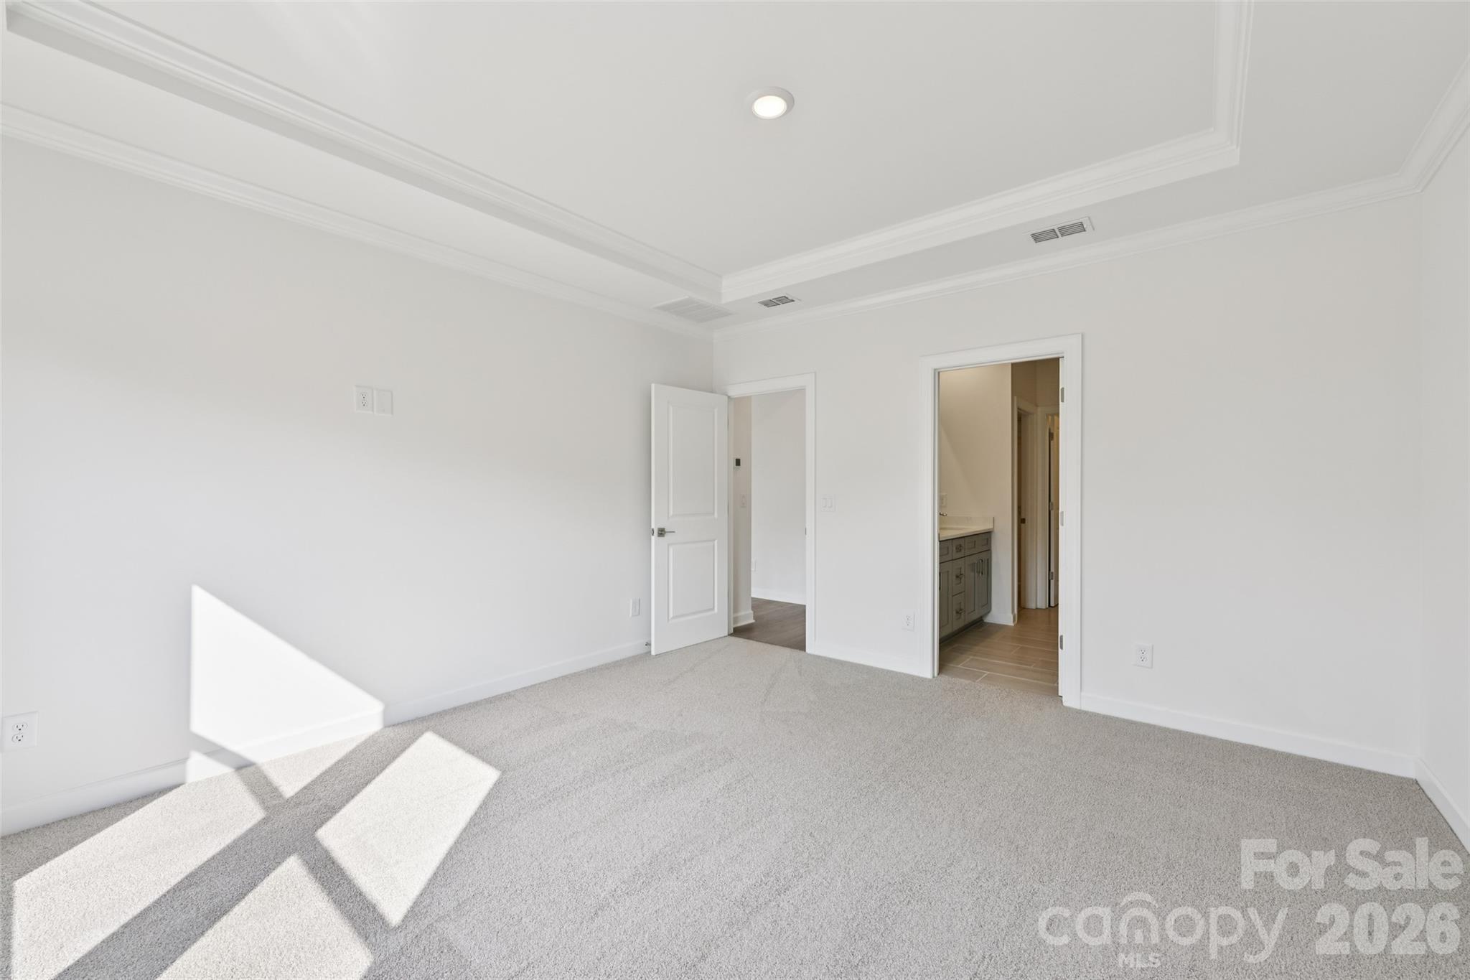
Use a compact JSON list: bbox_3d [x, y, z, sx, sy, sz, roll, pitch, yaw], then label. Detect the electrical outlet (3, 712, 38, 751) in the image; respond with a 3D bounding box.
[{"bbox_3d":[-2.628,0.891,2.101,0.010,0.126,0.081,0,0,39],"label":"electrical outlet"}]

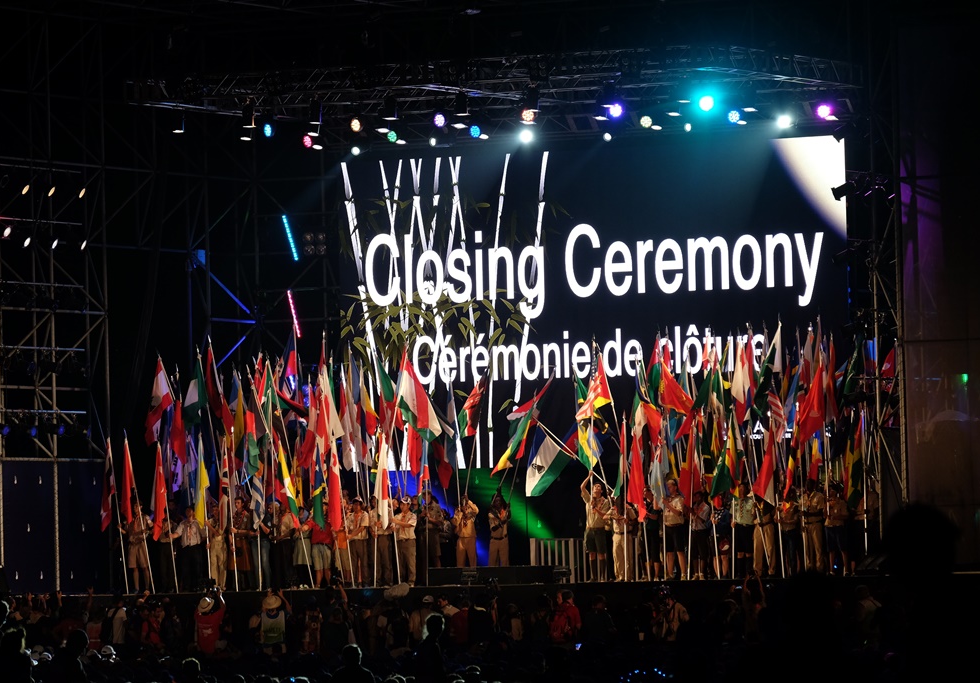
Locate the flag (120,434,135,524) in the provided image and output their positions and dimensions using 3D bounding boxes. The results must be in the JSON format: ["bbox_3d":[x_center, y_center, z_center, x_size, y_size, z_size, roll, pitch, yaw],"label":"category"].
[{"bbox_3d":[-6.978,2.657,128.140,0.255,1.733,0.240,-1,-2,12],"label":"flag"}]

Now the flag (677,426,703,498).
[{"bbox_3d":[3.572,2.184,119.189,0.466,1.325,0.300,-2,-3,11],"label":"flag"}]

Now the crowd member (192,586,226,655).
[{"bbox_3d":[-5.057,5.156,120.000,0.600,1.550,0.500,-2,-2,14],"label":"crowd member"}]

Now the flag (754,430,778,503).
[{"bbox_3d":[5.174,2.385,125.000,0.354,1.342,0.320,-2,-2,12],"label":"flag"}]

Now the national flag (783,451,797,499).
[{"bbox_3d":[5.524,2.453,122.779,0.258,0.959,0.200,-1,-2,9],"label":"national flag"}]

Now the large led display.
[{"bbox_3d":[2.136,-0.696,133.500,11.200,6.350,0.300,-2,-2,26],"label":"large led display"}]

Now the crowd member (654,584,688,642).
[{"bbox_3d":[3.132,5.154,113.460,0.500,1.750,0.500,0,-3,-18],"label":"crowd member"}]

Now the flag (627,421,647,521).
[{"bbox_3d":[2.709,2.414,122.668,0.387,1.769,0.250,-1,-2,9],"label":"flag"}]

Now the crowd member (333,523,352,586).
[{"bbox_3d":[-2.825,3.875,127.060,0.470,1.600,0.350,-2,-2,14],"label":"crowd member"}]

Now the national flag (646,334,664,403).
[{"bbox_3d":[3.207,0.543,129.000,0.293,1.348,0.300,-2,-2,12],"label":"national flag"}]

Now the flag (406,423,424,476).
[{"bbox_3d":[-1.384,1.988,123.683,0.334,1.041,0.300,-2,-3,11],"label":"flag"}]

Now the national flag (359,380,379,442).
[{"bbox_3d":[-2.391,1.348,131.000,0.339,1.230,0.300,-2,-2,12],"label":"national flag"}]

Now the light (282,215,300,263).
[{"bbox_3d":[-4.096,-2.120,137.000,0.100,1.030,0.100,-19,-2,16],"label":"light"}]

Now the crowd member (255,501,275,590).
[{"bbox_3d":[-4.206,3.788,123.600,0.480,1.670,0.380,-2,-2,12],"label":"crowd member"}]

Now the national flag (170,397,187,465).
[{"bbox_3d":[-5.973,1.726,127.643,0.307,1.266,0.220,-1,-2,9],"label":"national flag"}]

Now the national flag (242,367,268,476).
[{"bbox_3d":[-4.386,1.496,124.500,0.500,2.000,0.400,-2,-2,12],"label":"national flag"}]

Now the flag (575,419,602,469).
[{"bbox_3d":[1.888,1.954,126.300,0.430,0.975,0.350,-2,-2,12],"label":"flag"}]

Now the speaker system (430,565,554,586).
[{"bbox_3d":[0.038,4.422,125.380,2.427,0.367,0.500,-2,-2,23],"label":"speaker system"}]

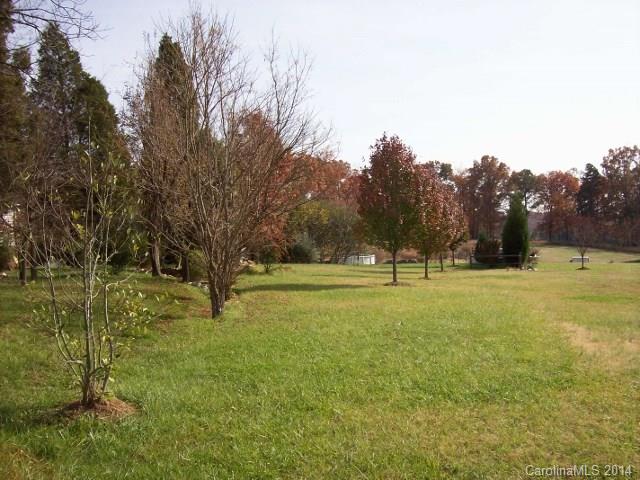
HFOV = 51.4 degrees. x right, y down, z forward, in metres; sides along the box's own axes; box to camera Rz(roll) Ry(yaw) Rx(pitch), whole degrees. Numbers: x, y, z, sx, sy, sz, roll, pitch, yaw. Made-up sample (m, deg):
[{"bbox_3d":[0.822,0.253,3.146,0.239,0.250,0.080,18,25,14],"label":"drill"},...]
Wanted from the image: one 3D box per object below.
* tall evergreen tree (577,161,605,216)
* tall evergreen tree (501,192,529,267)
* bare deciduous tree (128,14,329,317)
[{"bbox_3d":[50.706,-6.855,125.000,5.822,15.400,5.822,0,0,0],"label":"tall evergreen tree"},{"bbox_3d":[12.891,-0.694,44.000,1.785,5.024,1.785,0,0,0],"label":"tall evergreen tree"},{"bbox_3d":[-2.037,-1.699,14.500,4.184,6.732,3.968,0,0,0],"label":"bare deciduous tree"}]

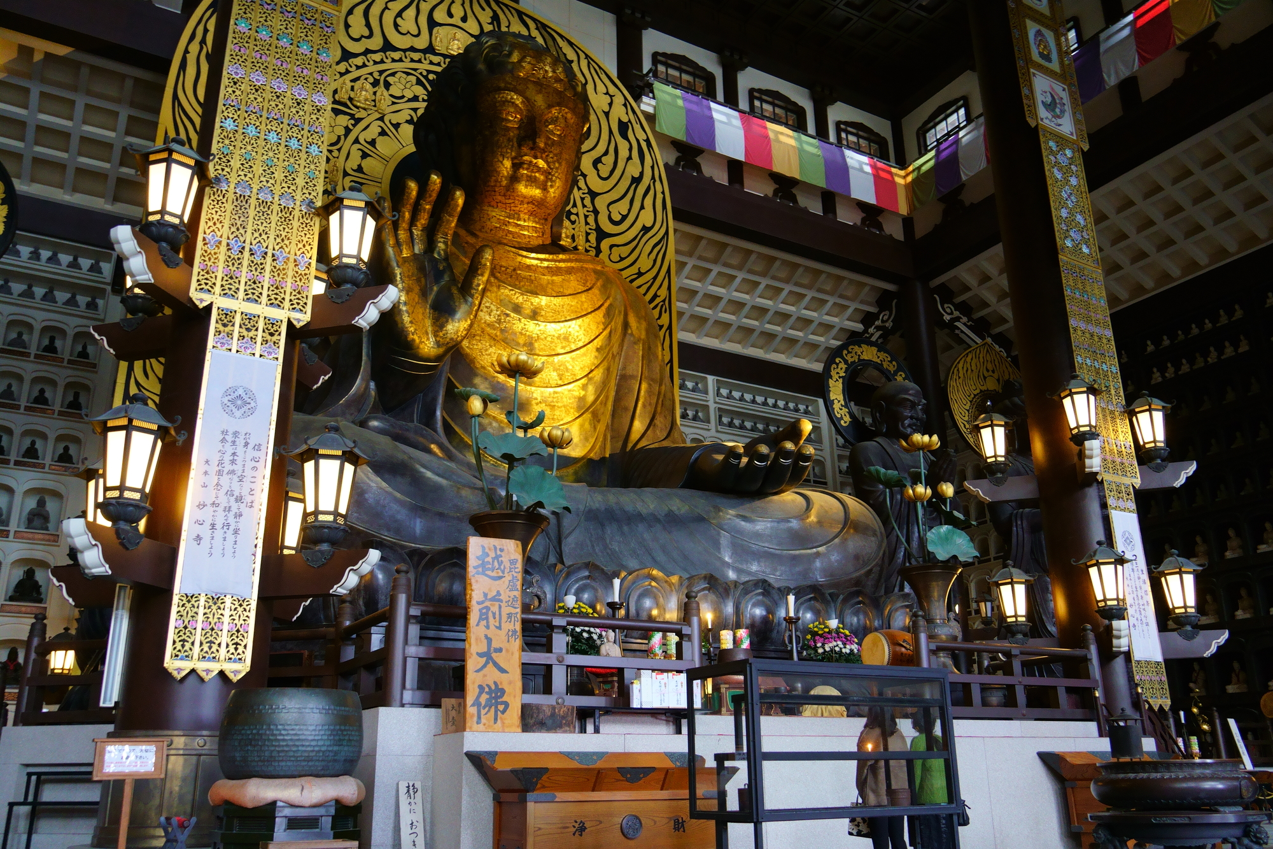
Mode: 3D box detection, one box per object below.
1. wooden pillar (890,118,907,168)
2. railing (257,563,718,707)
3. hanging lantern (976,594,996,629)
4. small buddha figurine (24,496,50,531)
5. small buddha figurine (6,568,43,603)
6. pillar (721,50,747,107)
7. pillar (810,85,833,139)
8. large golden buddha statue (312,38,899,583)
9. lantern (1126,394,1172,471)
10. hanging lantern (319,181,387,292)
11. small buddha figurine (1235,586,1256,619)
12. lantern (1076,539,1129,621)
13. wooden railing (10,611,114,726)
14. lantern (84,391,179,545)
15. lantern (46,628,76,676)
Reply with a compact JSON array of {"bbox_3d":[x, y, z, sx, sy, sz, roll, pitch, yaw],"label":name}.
[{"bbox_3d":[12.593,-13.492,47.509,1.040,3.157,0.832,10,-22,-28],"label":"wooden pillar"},{"bbox_3d":[-1.876,2.696,11.827,5.013,1.414,2.184,10,-22,-28],"label":"railing"},{"bbox_3d":[14.221,7.545,40.292,0.770,1.404,0.770,10,-22,-28],"label":"hanging lantern"},{"bbox_3d":[-18.377,2.727,30.332,0.666,1.129,0.624,10,-22,-28],"label":"small buddha figurine"},{"bbox_3d":[-18.221,4.822,29.686,0.853,1.119,0.728,10,-22,-28],"label":"small buddha figurine"},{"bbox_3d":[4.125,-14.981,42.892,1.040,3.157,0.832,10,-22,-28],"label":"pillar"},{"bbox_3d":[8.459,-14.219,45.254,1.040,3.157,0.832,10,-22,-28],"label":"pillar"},{"bbox_3d":[-2.397,-3.909,24.080,14.144,17.160,10.400,10,-22,-28],"label":"large golden buddha statue"},{"bbox_3d":[9.650,0.050,18.556,0.770,1.404,0.770,10,-22,-28],"label":"lantern"},{"bbox_3d":[-3.312,-2.179,11.471,0.770,1.404,0.770,10,-22,-28],"label":"hanging lantern"},{"bbox_3d":[22.555,6.600,36.689,0.420,1.170,0.570,10,-22,-28],"label":"small buddha figurine"},{"bbox_3d":[7.874,2.611,16.571,0.770,1.383,0.770,10,-22,-28],"label":"lantern"},{"bbox_3d":[-7.236,3.282,13.258,1.716,1.435,0.208,10,-22,-28],"label":"wooden railing"},{"bbox_3d":[-5.125,0.453,9.981,0.923,1.633,0.831,-5,-20,13],"label":"lantern"},{"bbox_3d":[-14.856,6.010,25.589,0.831,1.562,0.923,-5,-20,13],"label":"lantern"}]

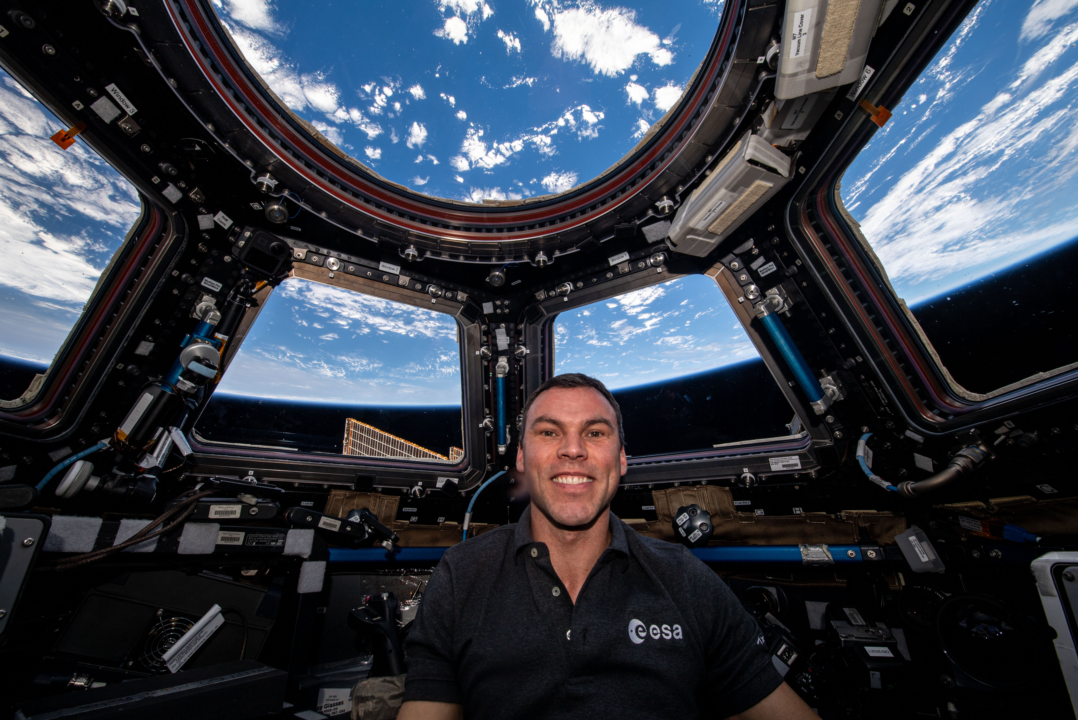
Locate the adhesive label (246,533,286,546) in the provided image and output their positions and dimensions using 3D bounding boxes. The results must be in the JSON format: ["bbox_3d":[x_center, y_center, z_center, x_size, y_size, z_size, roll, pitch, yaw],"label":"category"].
[{"bbox_3d":[-0.507,0.335,0.781,0.062,0.020,0.001,20,-30,-38],"label":"adhesive label"}]

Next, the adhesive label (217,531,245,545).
[{"bbox_3d":[-0.548,0.318,0.748,0.040,0.022,0.001,20,-30,-38],"label":"adhesive label"}]

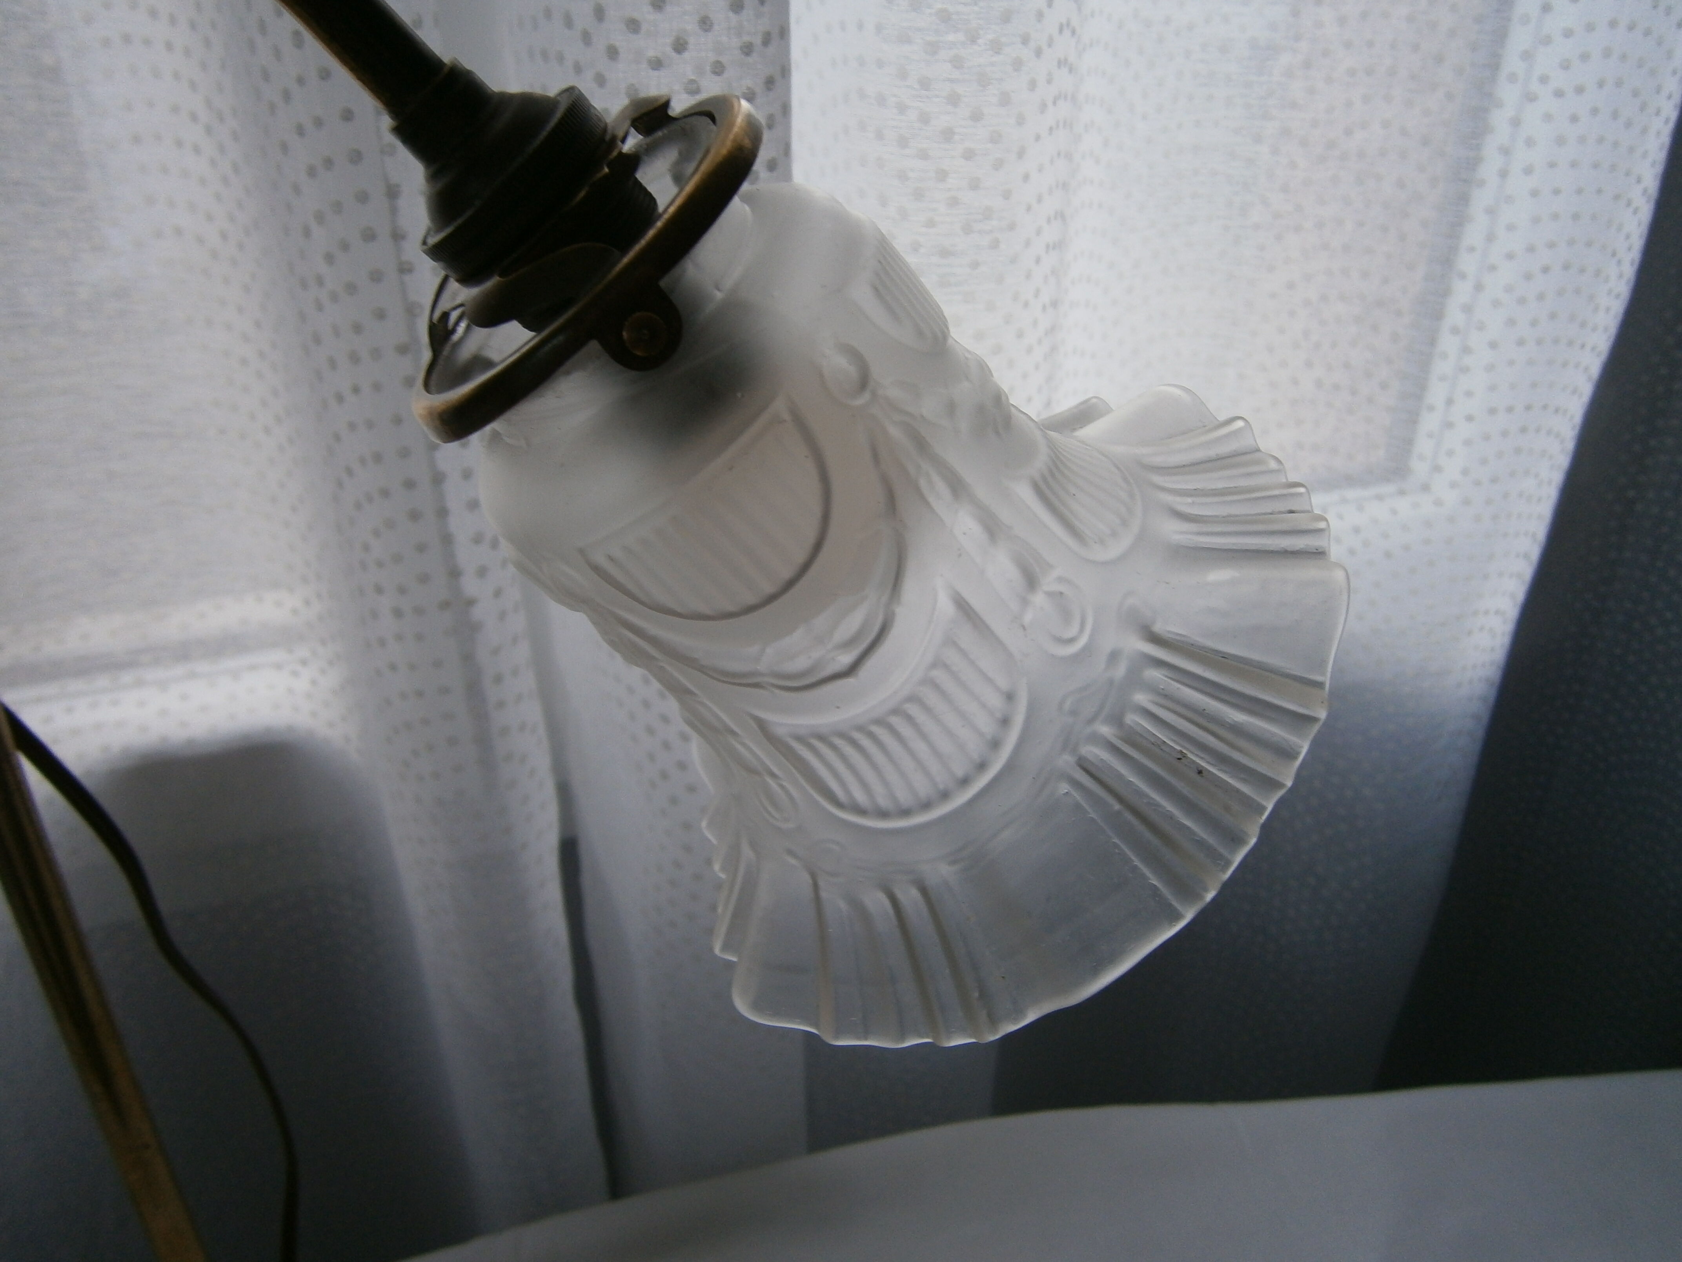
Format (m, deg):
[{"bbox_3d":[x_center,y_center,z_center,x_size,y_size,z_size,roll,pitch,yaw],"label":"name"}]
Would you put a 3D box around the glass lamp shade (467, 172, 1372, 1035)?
[{"bbox_3d":[-0.007,-0.022,0.212,0.142,0.111,0.142,-44,31,0],"label":"glass lamp shade"}]

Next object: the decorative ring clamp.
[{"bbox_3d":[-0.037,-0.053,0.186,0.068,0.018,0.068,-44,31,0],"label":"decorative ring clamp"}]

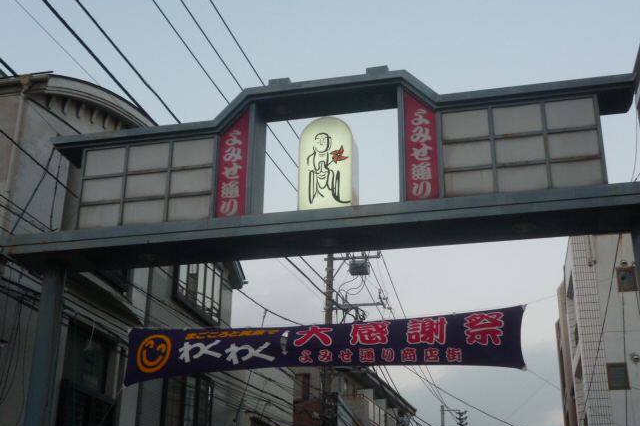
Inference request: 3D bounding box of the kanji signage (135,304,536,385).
[{"bbox_3d":[-0.048,1.597,10.489,4.810,0.730,0.100,-5,-22,13],"label":"kanji signage"}]

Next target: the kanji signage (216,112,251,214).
[{"bbox_3d":[-1.088,-0.632,11.208,0.376,1.464,0.120,-5,-22,13],"label":"kanji signage"}]

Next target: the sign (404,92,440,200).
[{"bbox_3d":[1.223,-0.830,10.690,0.376,1.464,0.120,-5,-22,13],"label":"sign"}]

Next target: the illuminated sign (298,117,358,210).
[{"bbox_3d":[0.115,-0.540,11.089,0.660,1.250,0.450,-5,-22,13],"label":"illuminated sign"}]

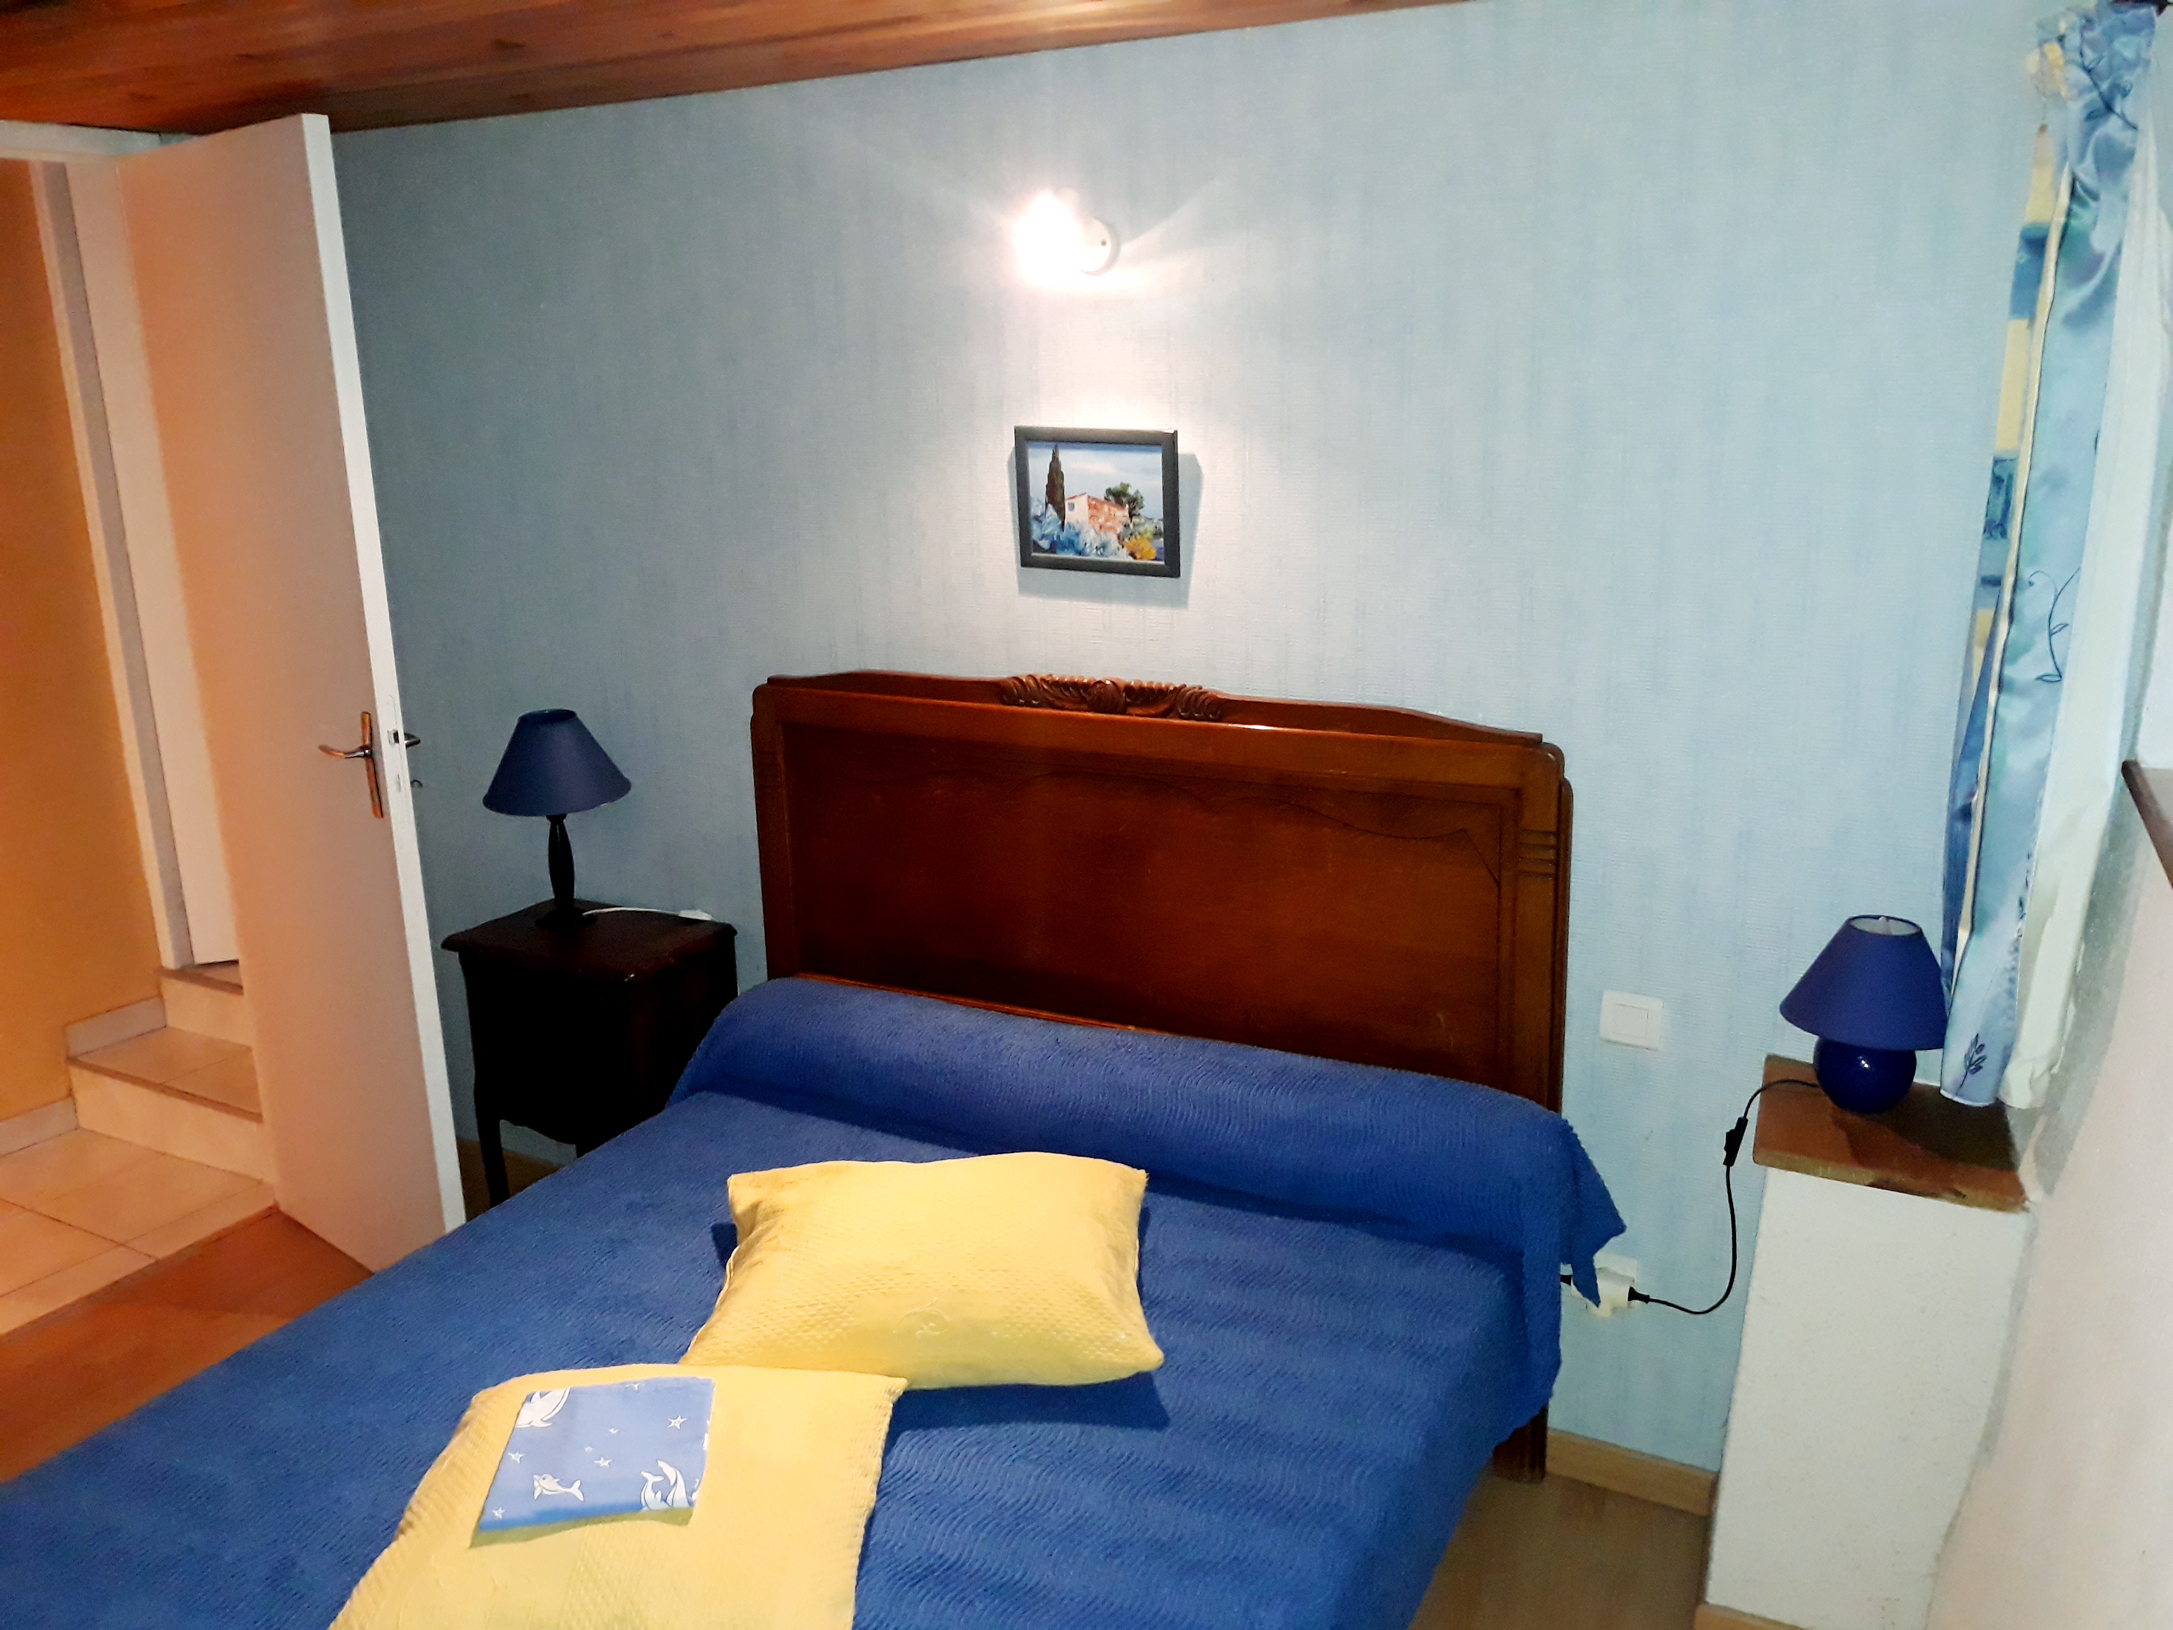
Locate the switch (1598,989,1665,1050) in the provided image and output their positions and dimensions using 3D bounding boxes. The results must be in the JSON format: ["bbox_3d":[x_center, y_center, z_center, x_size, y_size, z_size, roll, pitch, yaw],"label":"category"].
[{"bbox_3d":[0.788,0.296,2.449,0.081,0.077,0.012,6,16,28],"label":"switch"}]

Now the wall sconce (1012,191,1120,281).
[{"bbox_3d":[-0.027,-0.858,2.523,0.115,0.120,0.140,6,16,28],"label":"wall sconce"}]

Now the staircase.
[{"bbox_3d":[-2.030,0.597,4.062,0.800,0.310,0.430,6,16,28],"label":"staircase"}]

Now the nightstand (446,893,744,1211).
[{"bbox_3d":[-0.909,0.568,3.251,0.470,0.713,0.315,6,16,28],"label":"nightstand"}]

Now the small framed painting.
[{"bbox_3d":[0.018,-0.493,2.662,0.285,0.224,0.020,6,16,28],"label":"small framed painting"}]

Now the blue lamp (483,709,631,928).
[{"bbox_3d":[-0.999,0.010,3.204,0.267,0.400,0.267,6,16,28],"label":"blue lamp"}]

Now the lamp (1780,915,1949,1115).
[{"bbox_3d":[1.016,0.258,2.196,0.203,0.247,0.203,6,16,28],"label":"lamp"}]

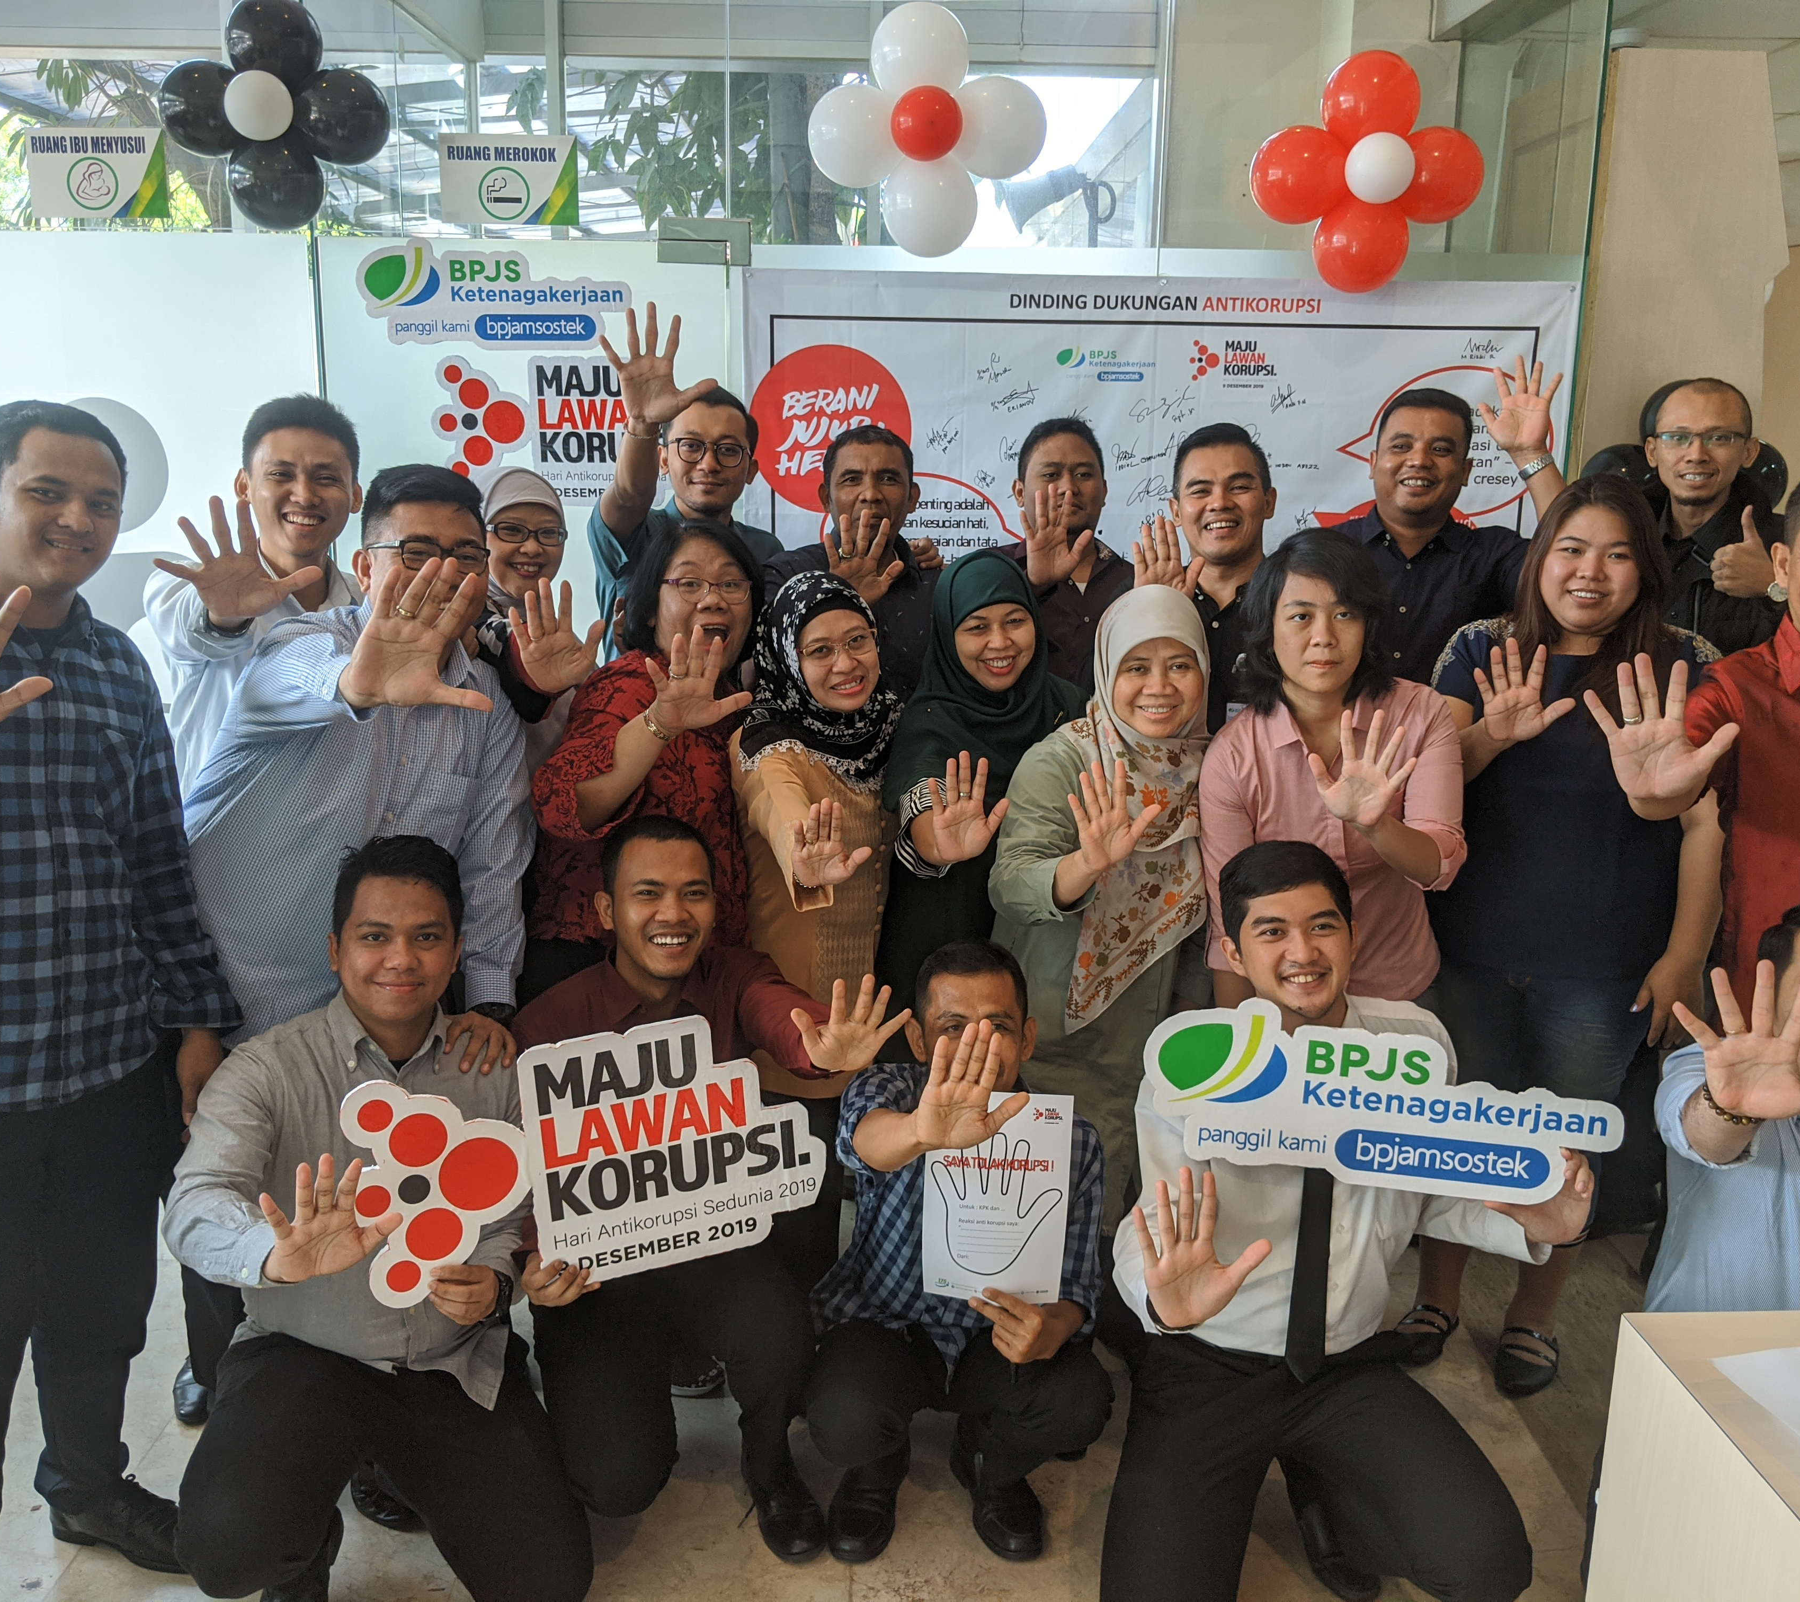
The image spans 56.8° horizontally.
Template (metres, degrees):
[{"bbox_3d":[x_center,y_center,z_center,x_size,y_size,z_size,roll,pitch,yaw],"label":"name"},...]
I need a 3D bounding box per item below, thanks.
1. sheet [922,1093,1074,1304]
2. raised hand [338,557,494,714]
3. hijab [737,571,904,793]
[{"bbox_3d":[0.141,0.580,2.450,0.210,0.296,0.012,3,-2,2],"label":"sheet"},{"bbox_3d":[-0.569,-0.195,1.960,0.178,0.188,0.070,20,7,-10],"label":"raised hand"},{"bbox_3d":[-0.128,-0.200,2.680,0.255,0.345,0.280,-3,13,-15],"label":"hijab"}]

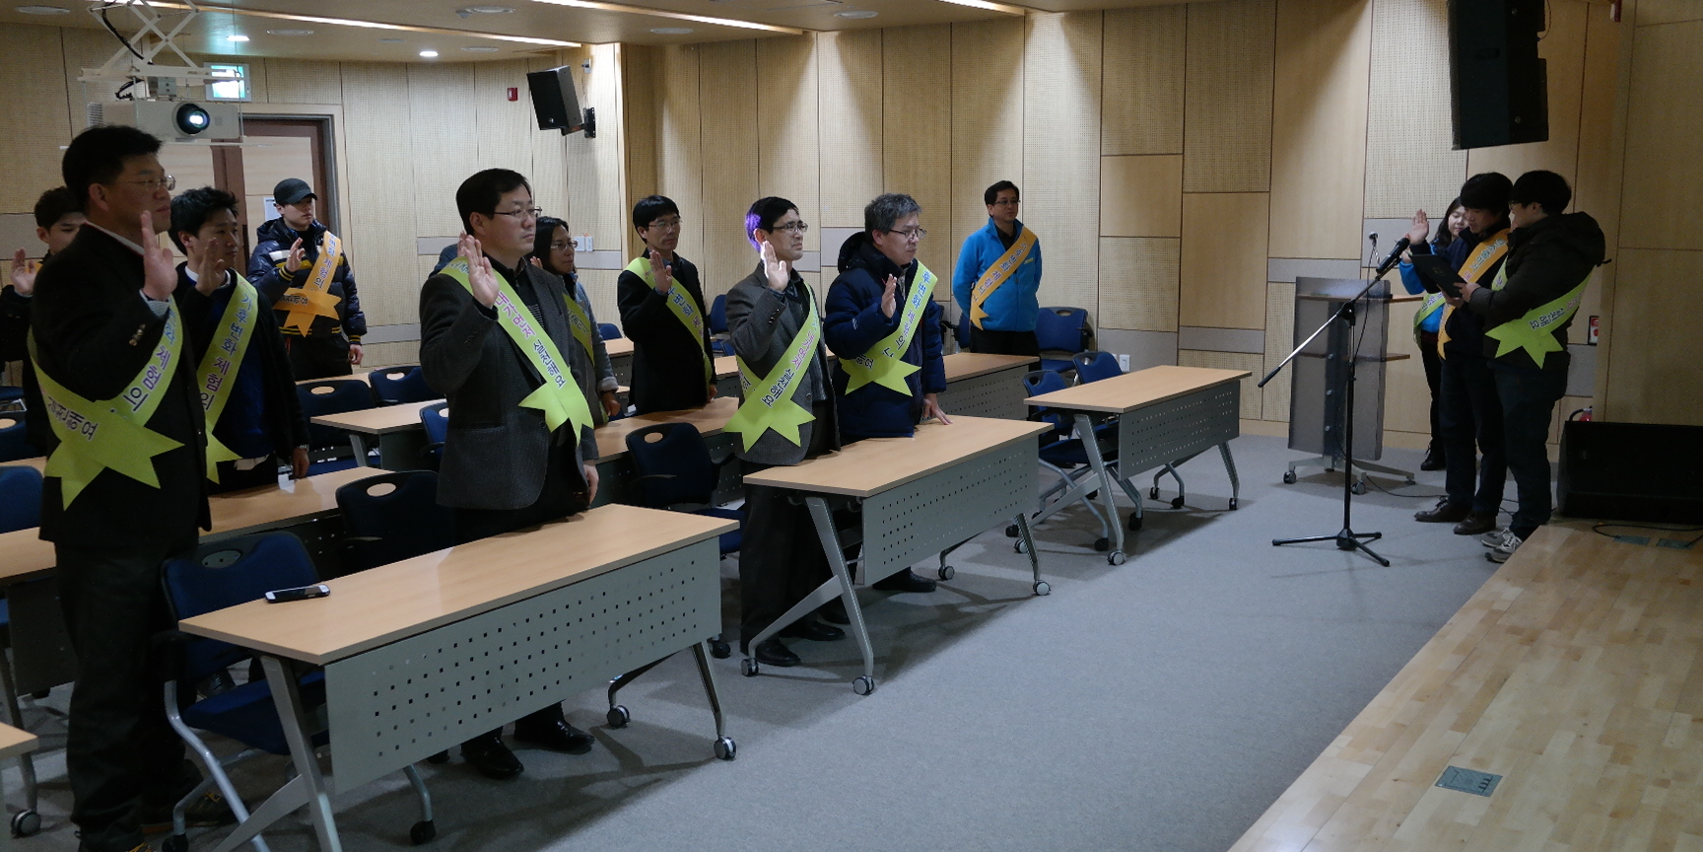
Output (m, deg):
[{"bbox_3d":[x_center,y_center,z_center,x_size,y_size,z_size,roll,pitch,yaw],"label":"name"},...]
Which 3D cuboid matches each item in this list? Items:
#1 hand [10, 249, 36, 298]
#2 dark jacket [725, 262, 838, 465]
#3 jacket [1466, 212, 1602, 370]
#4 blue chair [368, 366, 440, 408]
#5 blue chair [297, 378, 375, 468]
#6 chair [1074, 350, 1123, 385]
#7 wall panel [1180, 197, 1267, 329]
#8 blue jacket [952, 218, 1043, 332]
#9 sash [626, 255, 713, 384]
[{"bbox_3d":[-3.135,-0.579,5.372,0.100,0.185,0.070,-9,12,-40],"label":"hand"},{"bbox_3d":[-0.230,-0.220,5.160,0.330,0.750,0.460,6,11,36],"label":"dark jacket"},{"bbox_3d":[3.132,-0.609,6.493,0.600,0.730,0.520,5,11,30],"label":"jacket"},{"bbox_3d":[-2.179,0.115,7.384,0.570,0.820,0.570,5,11,34],"label":"blue chair"},{"bbox_3d":[-2.406,0.198,6.954,0.570,0.810,0.570,5,11,32],"label":"blue chair"},{"bbox_3d":[1.460,0.018,7.726,0.580,0.820,0.580,6,11,36],"label":"chair"},{"bbox_3d":[2.596,-1.142,9.840,0.602,0.928,0.050,5,11,33],"label":"wall panel"},{"bbox_3d":[0.919,-0.938,8.866,0.550,0.700,0.330,-7,11,-33],"label":"blue jacket"},{"bbox_3d":[-0.826,-0.467,6.414,0.280,0.620,0.420,7,12,39],"label":"sash"}]

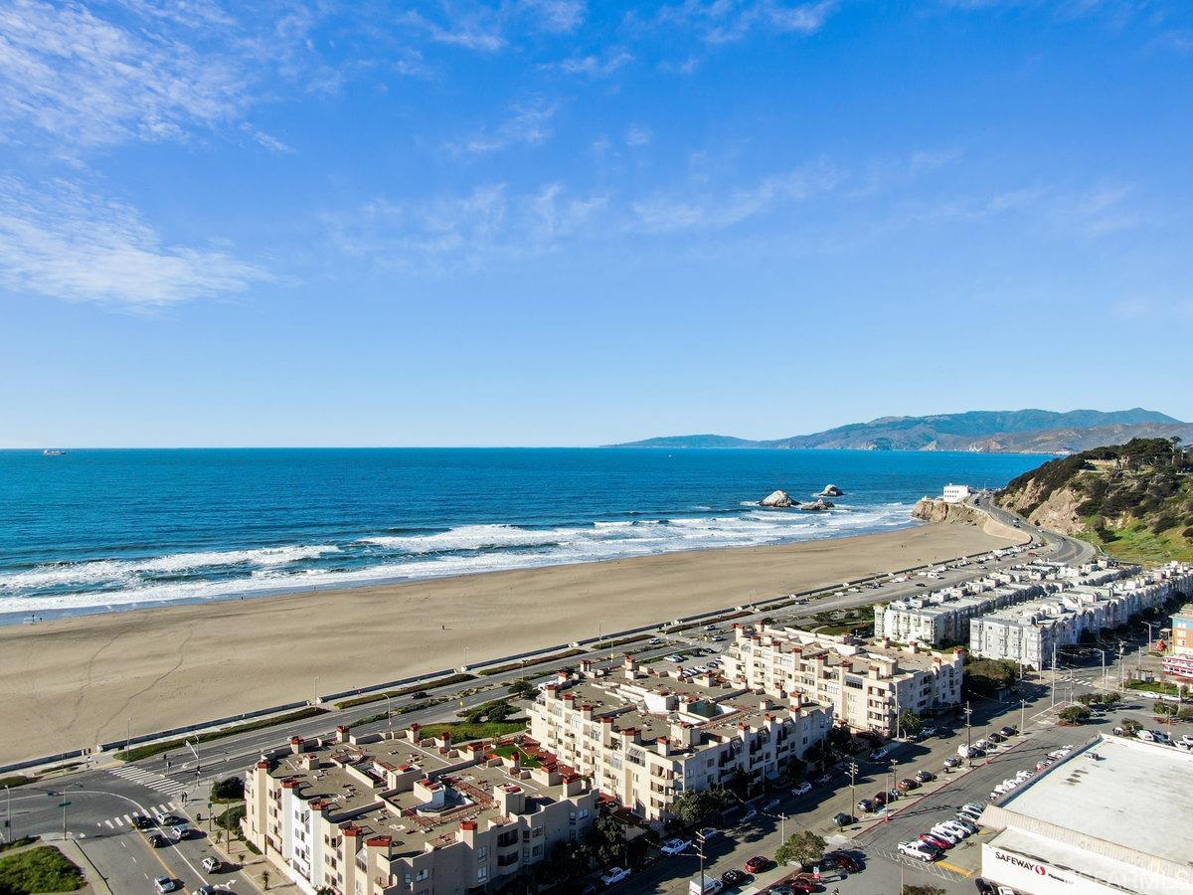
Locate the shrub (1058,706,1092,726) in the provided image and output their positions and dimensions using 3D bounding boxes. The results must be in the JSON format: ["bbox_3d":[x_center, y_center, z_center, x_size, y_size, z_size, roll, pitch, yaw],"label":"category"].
[{"bbox_3d":[114.670,64.234,197.937,6.400,4.200,6.800,0,0,-42],"label":"shrub"}]

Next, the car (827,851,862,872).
[{"bbox_3d":[39.485,65.809,131.145,1.820,1.500,4.700,0,0,-42],"label":"car"}]

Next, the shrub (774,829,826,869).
[{"bbox_3d":[32.295,63.959,131.069,7.300,5.100,7.800,0,0,0],"label":"shrub"}]

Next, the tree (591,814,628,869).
[{"bbox_3d":[2.066,62.855,132.227,5.500,7.300,6.000,0,0,0],"label":"tree"}]

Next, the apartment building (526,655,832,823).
[{"bbox_3d":[14.232,59.105,176.846,45.500,14.600,52.500,0,0,-42],"label":"apartment building"}]

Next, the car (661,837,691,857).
[{"bbox_3d":[13.171,65.723,135.956,5.200,1.650,1.850,0,0,-42],"label":"car"}]

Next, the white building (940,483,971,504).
[{"bbox_3d":[370.113,48.120,851.822,25.000,17.500,25.000,0,0,30],"label":"white building"}]

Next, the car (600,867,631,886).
[{"bbox_3d":[3.062,65.754,126.725,5.200,1.650,1.850,0,0,-42],"label":"car"}]

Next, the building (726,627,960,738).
[{"bbox_3d":[63.825,58.957,221.003,39.500,14.600,52.000,0,0,-42],"label":"building"}]

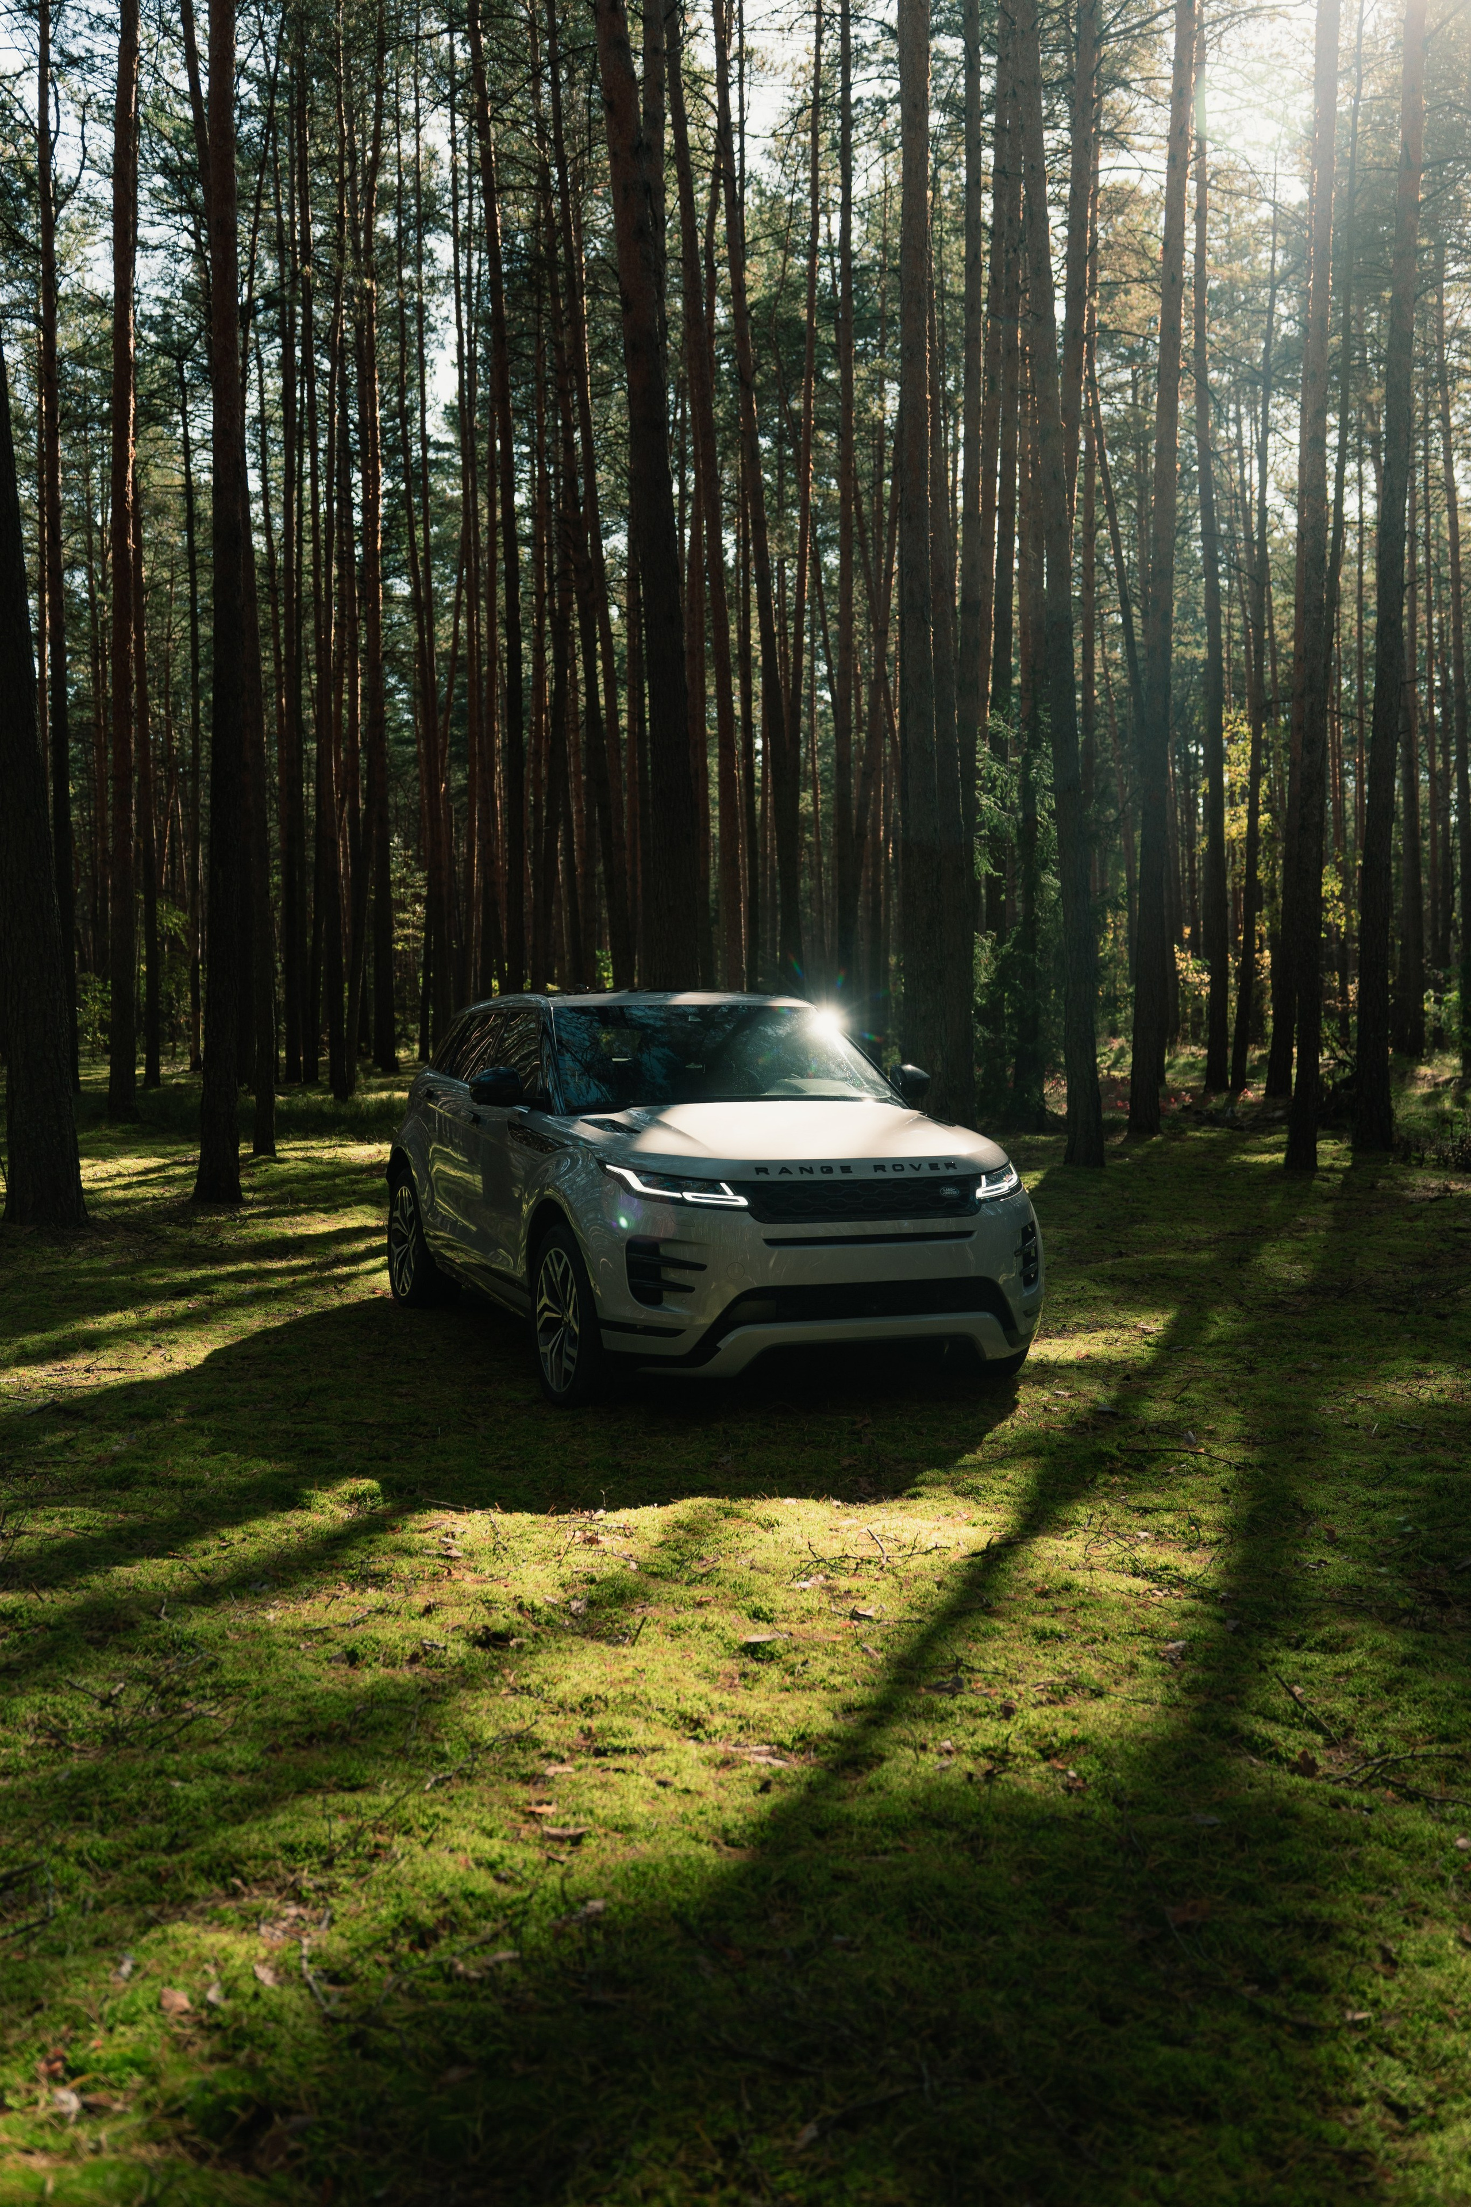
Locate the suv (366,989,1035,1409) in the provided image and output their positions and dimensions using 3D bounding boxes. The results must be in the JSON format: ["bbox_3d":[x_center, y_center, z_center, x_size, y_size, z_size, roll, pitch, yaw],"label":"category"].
[{"bbox_3d":[-0.274,0.258,9.065,2.000,1.630,4.370,-1,3,-22],"label":"suv"}]

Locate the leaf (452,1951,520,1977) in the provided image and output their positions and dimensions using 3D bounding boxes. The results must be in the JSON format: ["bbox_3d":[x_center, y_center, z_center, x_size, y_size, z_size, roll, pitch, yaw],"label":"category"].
[{"bbox_3d":[-0.387,1.331,3.127,0.110,0.025,0.060,0,3,-8],"label":"leaf"}]

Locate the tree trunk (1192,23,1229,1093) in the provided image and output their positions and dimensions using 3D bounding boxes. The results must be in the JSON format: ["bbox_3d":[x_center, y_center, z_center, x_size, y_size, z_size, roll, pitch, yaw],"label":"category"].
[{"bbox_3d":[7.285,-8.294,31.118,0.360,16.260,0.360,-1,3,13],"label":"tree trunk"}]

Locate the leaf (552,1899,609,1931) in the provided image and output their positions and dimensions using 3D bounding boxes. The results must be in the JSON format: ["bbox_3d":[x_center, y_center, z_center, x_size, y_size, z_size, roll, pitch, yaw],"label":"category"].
[{"bbox_3d":[-0.253,1.324,3.294,0.100,0.020,0.055,-2,3,-33],"label":"leaf"}]

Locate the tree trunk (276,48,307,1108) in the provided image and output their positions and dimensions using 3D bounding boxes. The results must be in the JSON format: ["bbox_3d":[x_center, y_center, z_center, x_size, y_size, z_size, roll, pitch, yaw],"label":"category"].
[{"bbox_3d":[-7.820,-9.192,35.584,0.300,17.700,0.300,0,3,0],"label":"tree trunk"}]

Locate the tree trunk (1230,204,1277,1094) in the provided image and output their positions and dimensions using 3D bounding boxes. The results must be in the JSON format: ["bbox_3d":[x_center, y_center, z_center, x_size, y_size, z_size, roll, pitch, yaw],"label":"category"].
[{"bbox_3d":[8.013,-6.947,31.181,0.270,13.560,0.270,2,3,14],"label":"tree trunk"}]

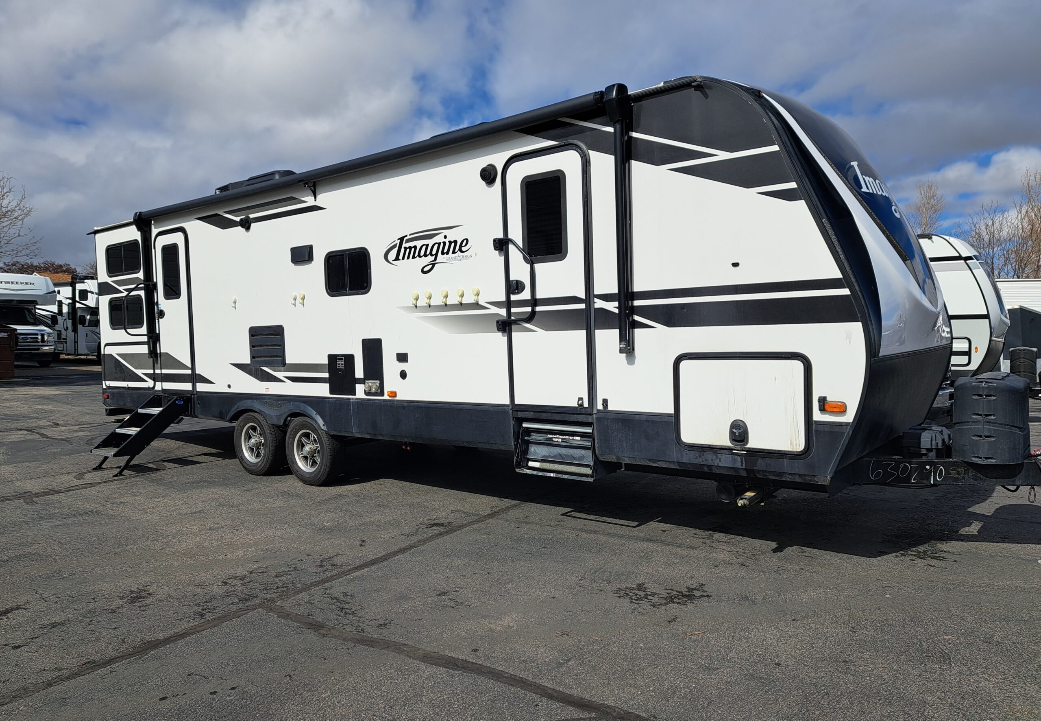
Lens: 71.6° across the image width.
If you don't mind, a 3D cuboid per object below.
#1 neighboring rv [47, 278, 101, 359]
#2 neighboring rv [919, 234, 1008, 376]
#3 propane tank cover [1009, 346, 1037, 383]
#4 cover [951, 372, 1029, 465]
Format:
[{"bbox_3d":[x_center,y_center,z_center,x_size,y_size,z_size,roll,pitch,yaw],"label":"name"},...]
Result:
[{"bbox_3d":[-16.500,-1.580,28.200,7.600,3.300,2.500,2,3,37],"label":"neighboring rv"},{"bbox_3d":[4.923,-0.647,13.124,8.000,2.900,2.450,0,3,37],"label":"neighboring rv"},{"bbox_3d":[7.619,0.104,10.940,0.370,0.600,0.650,0,3,37],"label":"propane tank cover"},{"bbox_3d":[3.059,0.347,4.688,0.390,0.550,0.660,0,3,37],"label":"cover"}]

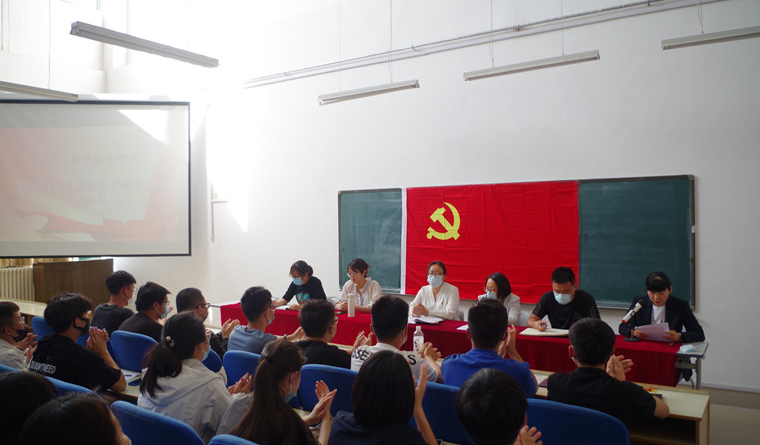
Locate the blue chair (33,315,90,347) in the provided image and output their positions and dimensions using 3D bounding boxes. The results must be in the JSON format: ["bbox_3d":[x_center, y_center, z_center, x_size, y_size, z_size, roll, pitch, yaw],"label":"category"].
[{"bbox_3d":[-2.400,1.140,4.450,0.500,0.860,0.520,-1,0,33],"label":"blue chair"}]

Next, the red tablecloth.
[{"bbox_3d":[0.235,1.066,4.637,3.930,0.550,0.480,-1,0,33],"label":"red tablecloth"}]

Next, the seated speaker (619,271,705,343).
[{"bbox_3d":[1.930,0.945,3.950,0.570,1.200,0.600,-1,0,33],"label":"seated speaker"}]

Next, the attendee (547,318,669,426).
[{"bbox_3d":[0.976,0.960,2.446,0.500,1.190,0.600,-1,0,33],"label":"attendee"}]

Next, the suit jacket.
[{"bbox_3d":[1.950,0.730,3.990,0.560,0.580,0.450,-1,0,33],"label":"suit jacket"}]

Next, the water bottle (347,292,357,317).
[{"bbox_3d":[-0.240,0.690,4.800,0.065,0.220,0.065,-1,0,33],"label":"water bottle"}]

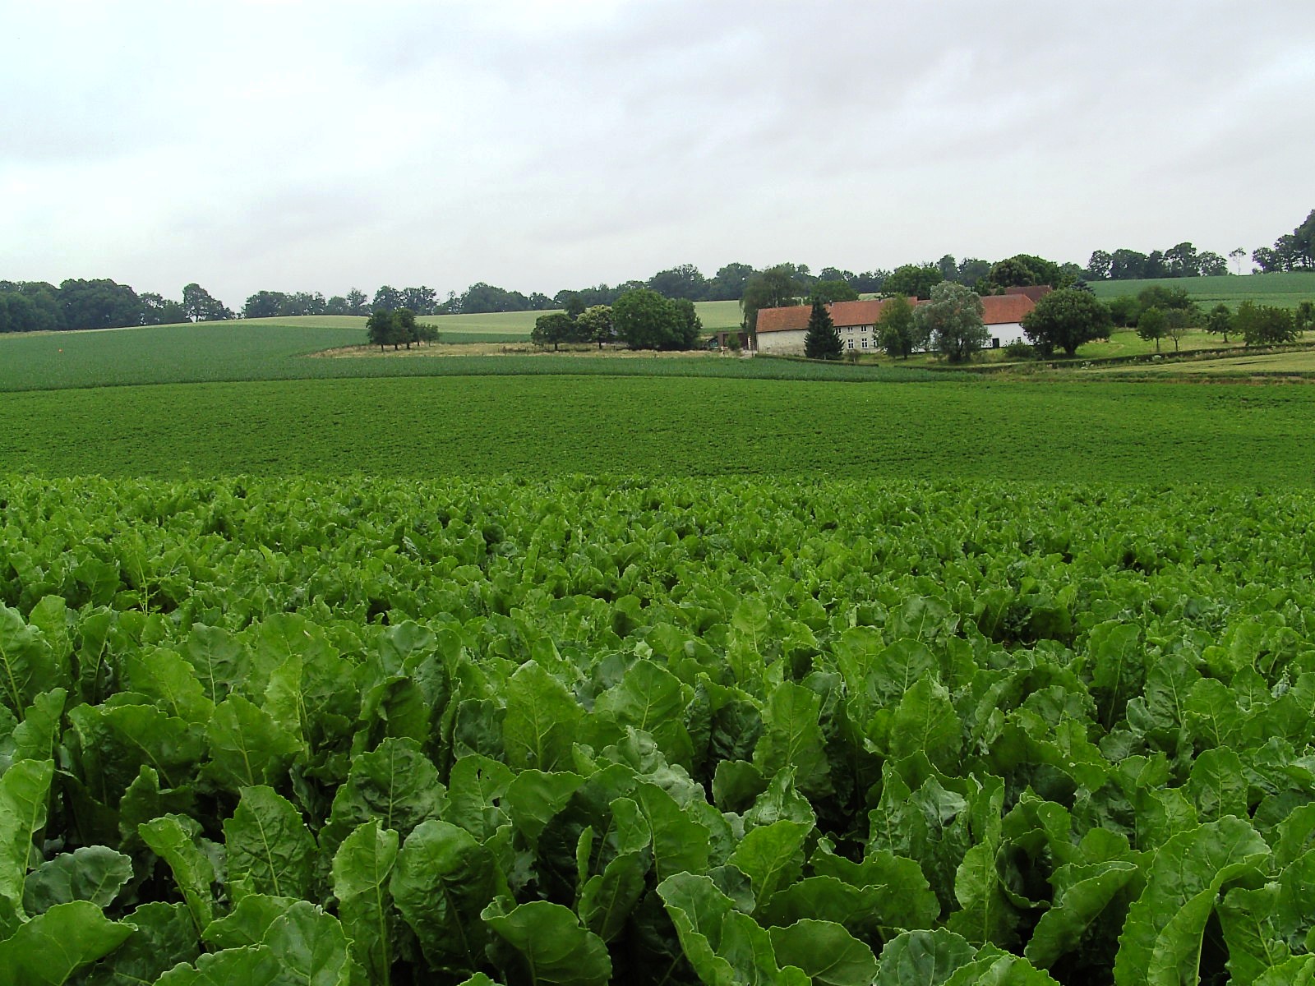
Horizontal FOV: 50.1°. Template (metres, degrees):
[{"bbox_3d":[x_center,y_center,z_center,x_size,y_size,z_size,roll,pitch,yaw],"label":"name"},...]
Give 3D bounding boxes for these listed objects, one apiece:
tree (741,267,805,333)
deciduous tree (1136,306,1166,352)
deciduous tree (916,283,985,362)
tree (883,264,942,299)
[{"bbox_3d":[24.800,-40.080,303.000,13.950,17.940,13.530,-3,5,5],"label":"tree"},{"bbox_3d":[85.690,-28.360,244.000,5.350,8.030,5.080,0,2,0],"label":"deciduous tree"},{"bbox_3d":[49.840,-28.960,238.000,11.830,13.570,11.240,0,2,0],"label":"deciduous tree"},{"bbox_3d":[51.480,-38.300,284.000,11.830,15.780,11.240,0,2,0],"label":"tree"}]

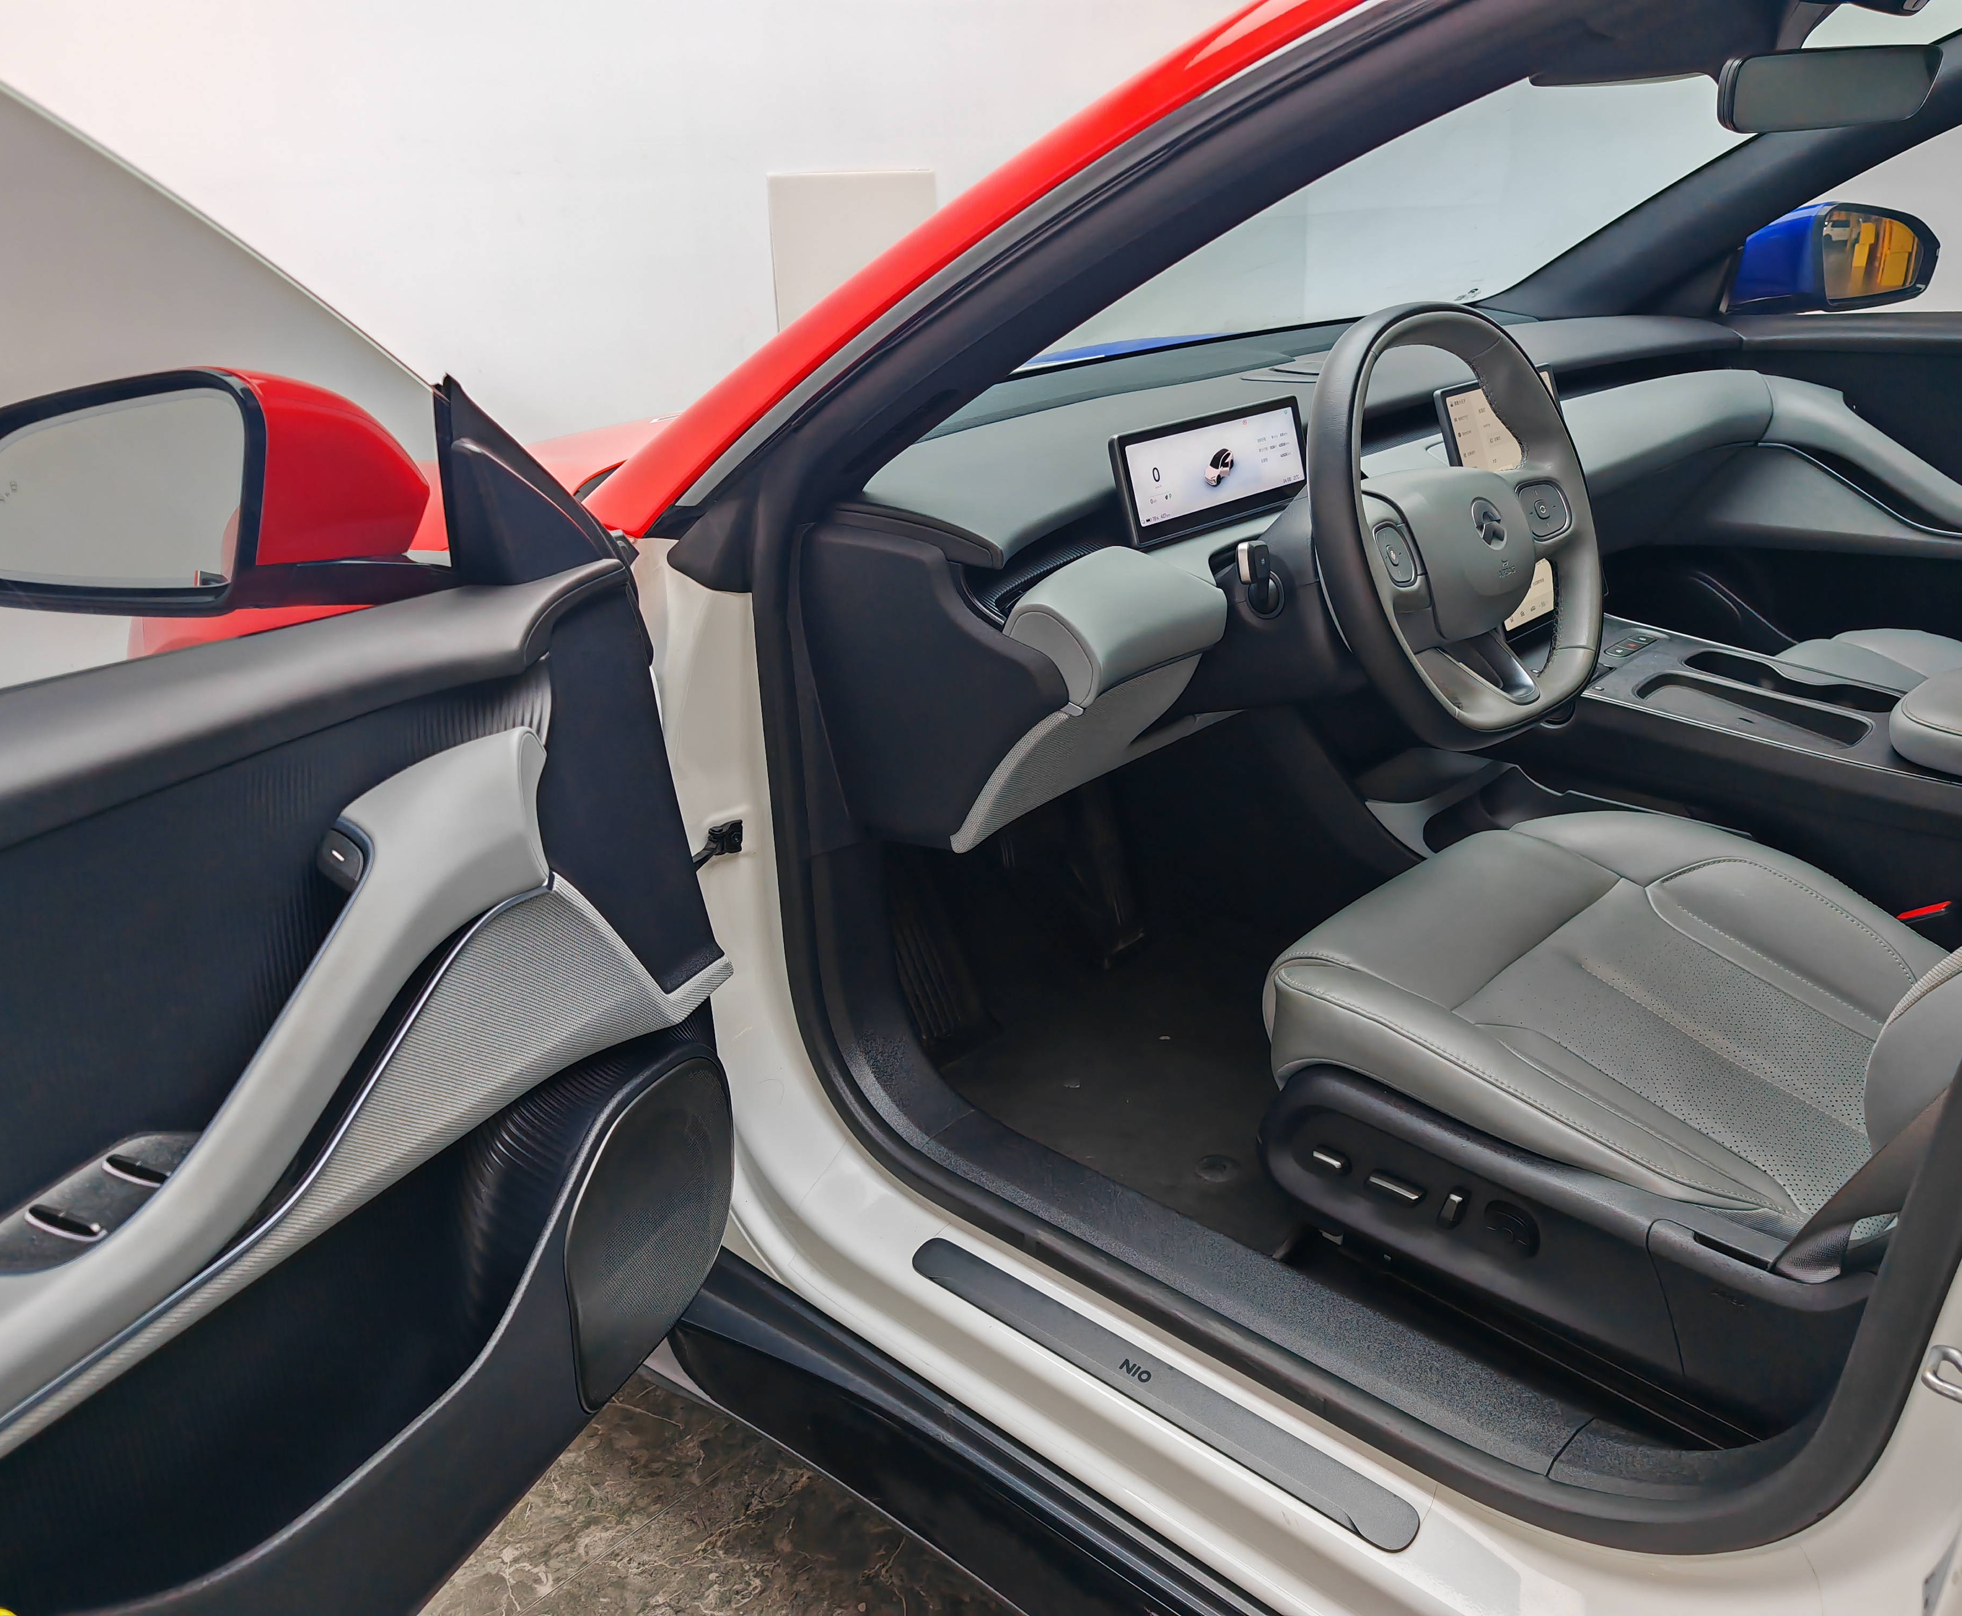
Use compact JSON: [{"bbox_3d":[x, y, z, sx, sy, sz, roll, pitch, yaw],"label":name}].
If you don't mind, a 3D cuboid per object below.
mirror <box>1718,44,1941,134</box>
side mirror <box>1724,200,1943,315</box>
[{"bbox_3d":[0.733,-0.626,1.461,0.232,0.063,0.031,-12,31,-21],"label":"mirror"},{"bbox_3d":[1.189,-0.776,2.351,0.271,0.154,0.161,-14,25,-29],"label":"side mirror"}]

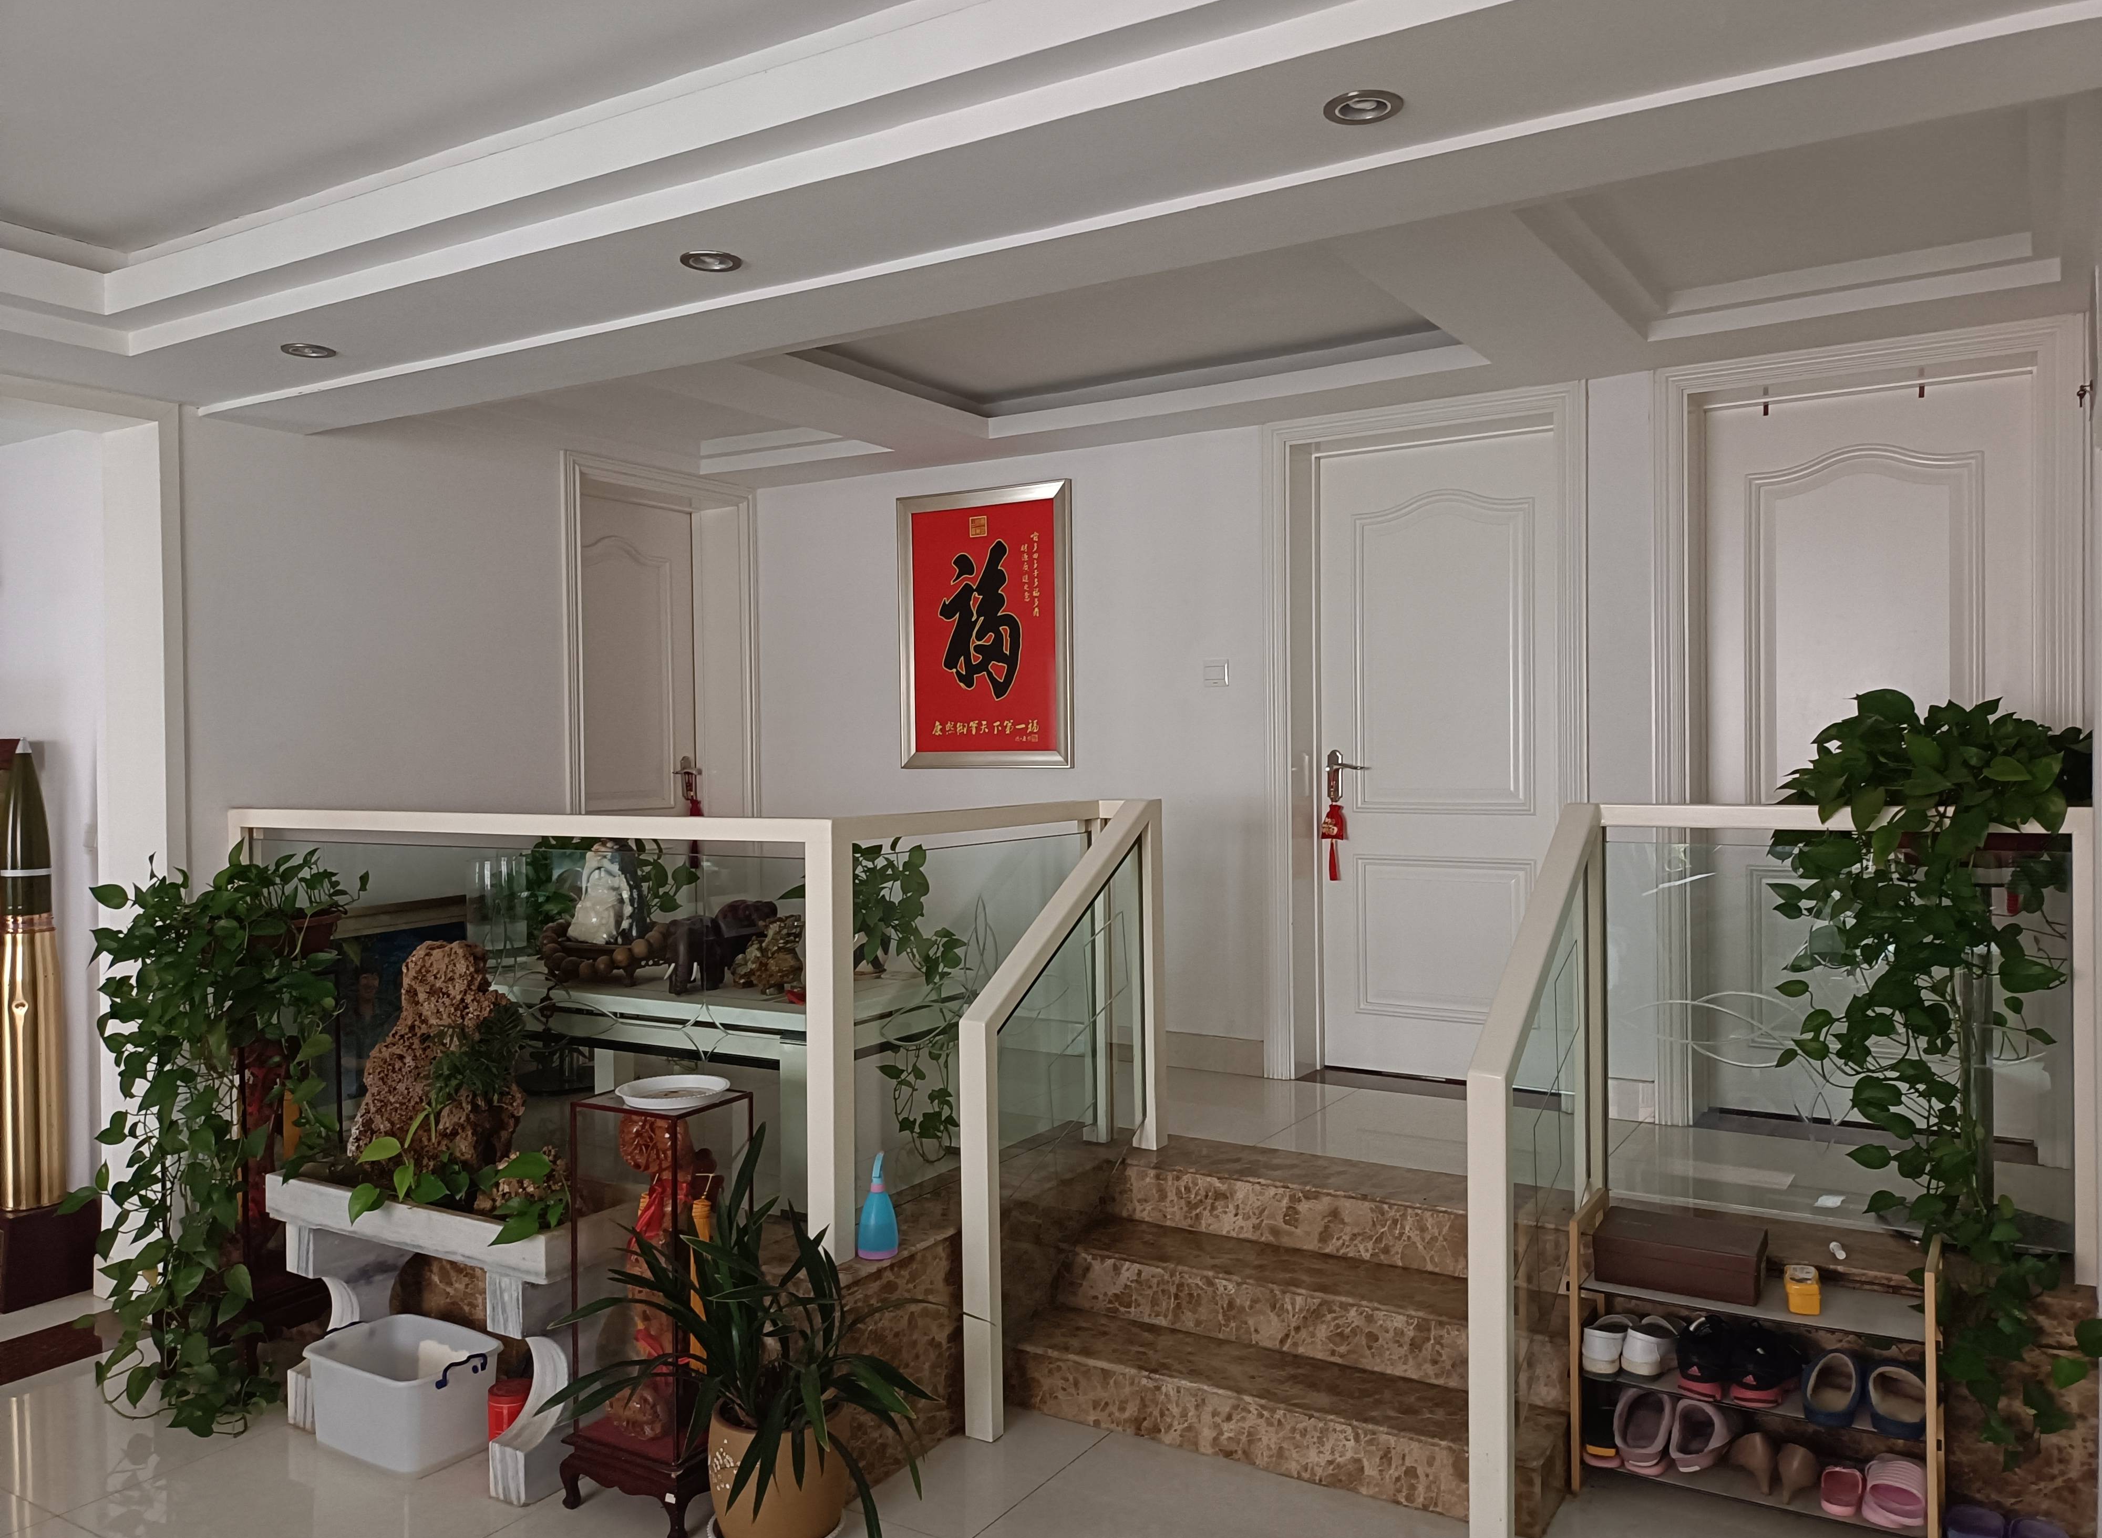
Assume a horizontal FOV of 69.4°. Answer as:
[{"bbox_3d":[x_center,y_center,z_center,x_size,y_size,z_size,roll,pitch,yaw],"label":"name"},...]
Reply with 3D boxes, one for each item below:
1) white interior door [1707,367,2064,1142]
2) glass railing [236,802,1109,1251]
[{"bbox_3d":[2.176,-0.027,4.057,0.770,1.956,0.048,0,1,32],"label":"white interior door"},{"bbox_3d":[-1.008,0.540,4.037,2.100,0.889,1.175,0,1,32],"label":"glass railing"}]

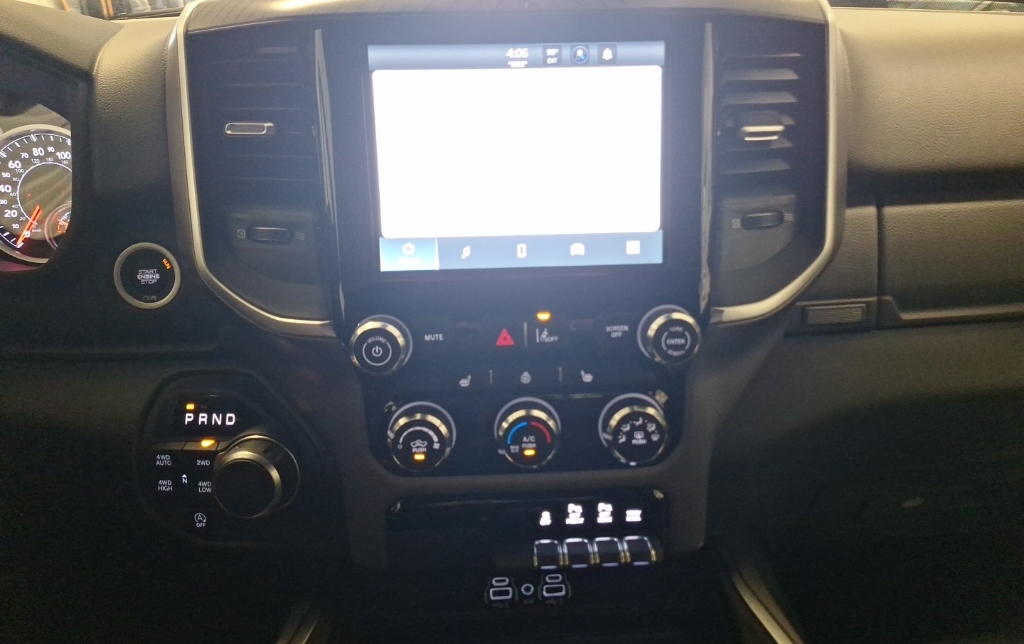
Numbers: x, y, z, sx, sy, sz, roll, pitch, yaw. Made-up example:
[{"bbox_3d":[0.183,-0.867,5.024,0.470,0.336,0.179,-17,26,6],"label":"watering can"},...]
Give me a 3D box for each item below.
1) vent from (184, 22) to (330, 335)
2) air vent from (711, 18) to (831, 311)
[{"bbox_3d":[-0.150,-0.086,0.420,0.090,0.173,0.030,0,9,10],"label":"vent"},{"bbox_3d":[0.156,-0.096,0.434,0.090,0.173,0.030,-4,10,-16],"label":"air vent"}]

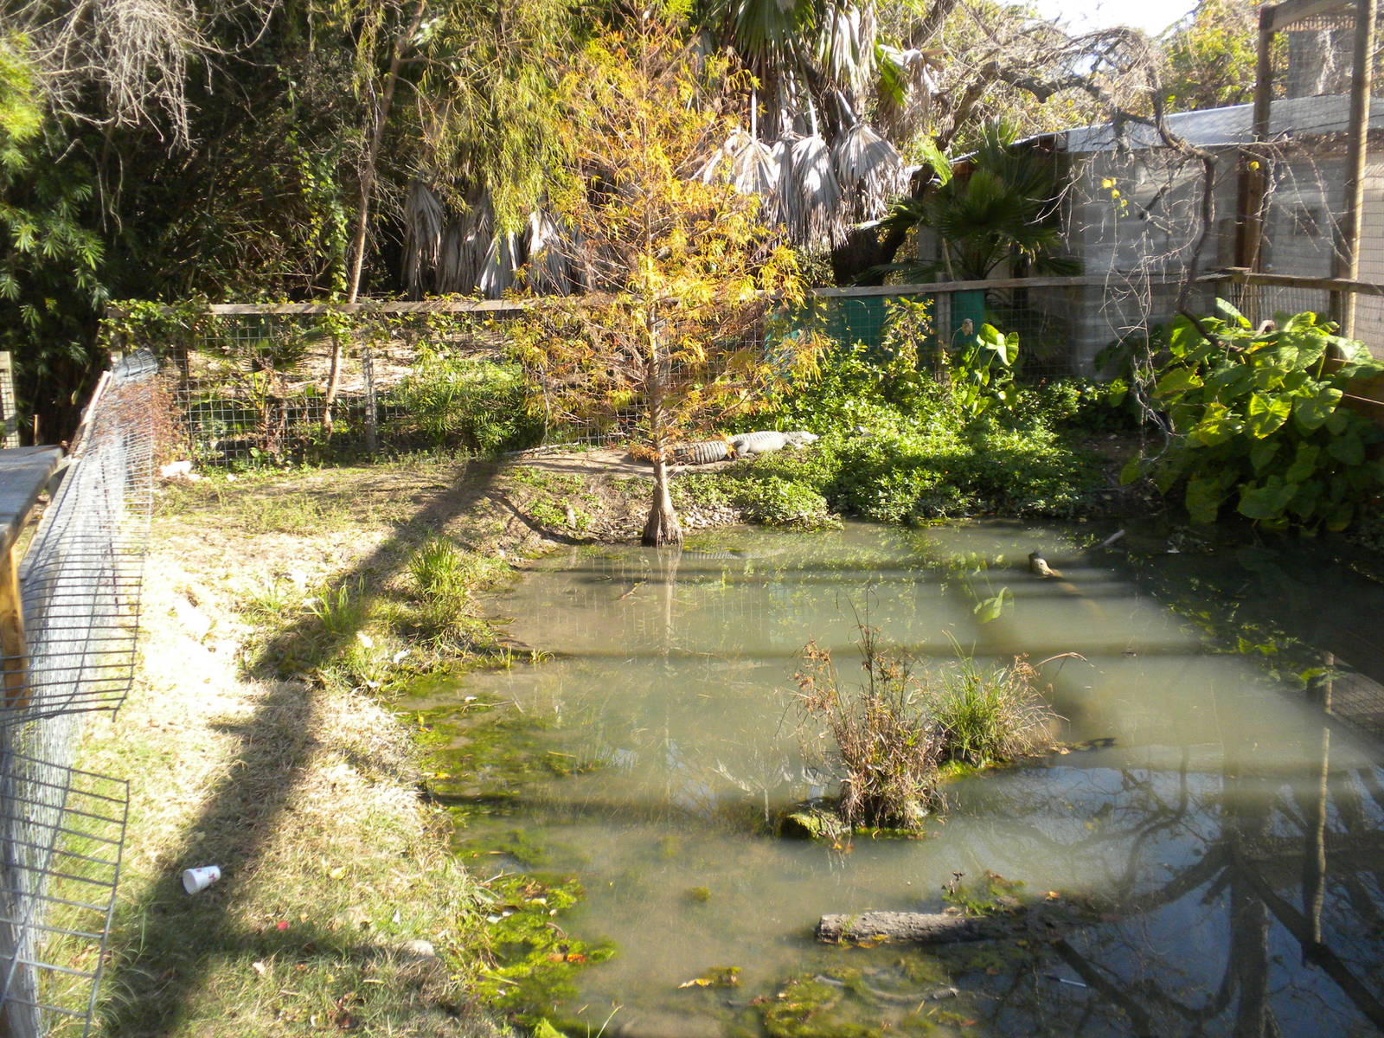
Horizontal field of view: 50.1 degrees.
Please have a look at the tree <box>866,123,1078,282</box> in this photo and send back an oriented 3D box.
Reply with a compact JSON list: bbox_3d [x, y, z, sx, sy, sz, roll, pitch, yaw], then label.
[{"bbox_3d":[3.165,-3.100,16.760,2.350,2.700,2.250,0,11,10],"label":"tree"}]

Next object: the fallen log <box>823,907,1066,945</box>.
[{"bbox_3d":[0.925,1.531,5.510,0.950,0.140,0.145,-2,11,0],"label":"fallen log"}]

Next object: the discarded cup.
[{"bbox_3d":[-1.782,1.310,5.400,0.087,0.087,0.108,8,14,39],"label":"discarded cup"}]

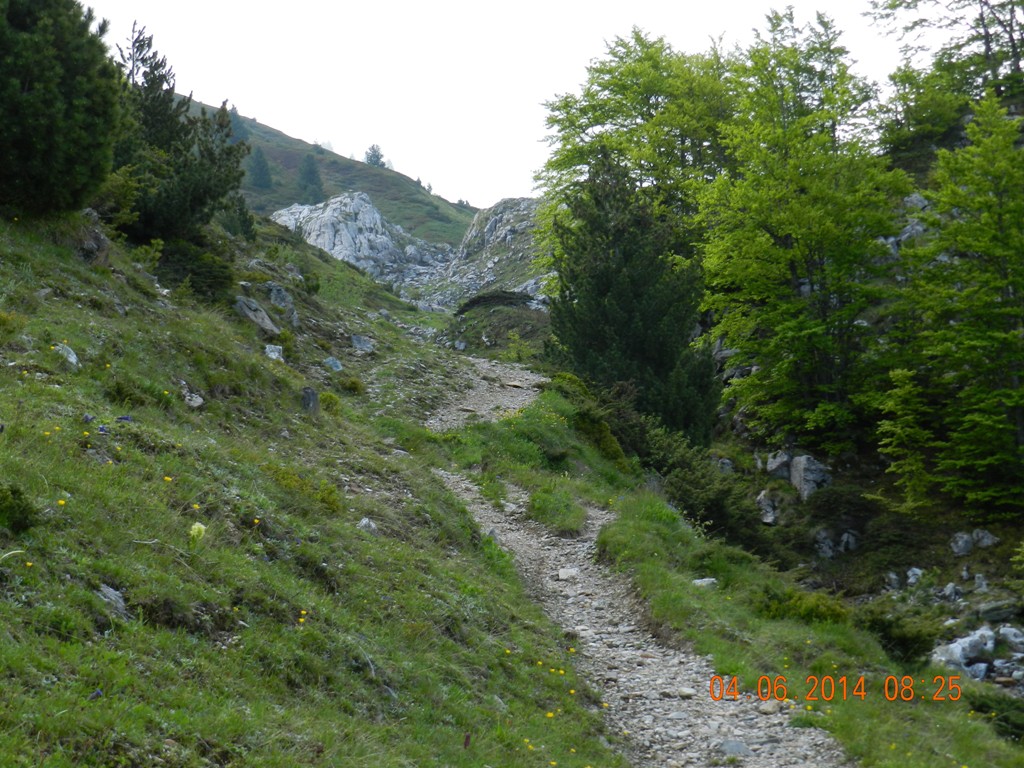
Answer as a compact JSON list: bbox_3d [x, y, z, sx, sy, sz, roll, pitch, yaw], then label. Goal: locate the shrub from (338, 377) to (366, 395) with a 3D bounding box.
[{"bbox_3d":[-1.784,0.017,22.500,0.313,0.187,0.282,0,-5,-5],"label":"shrub"}]

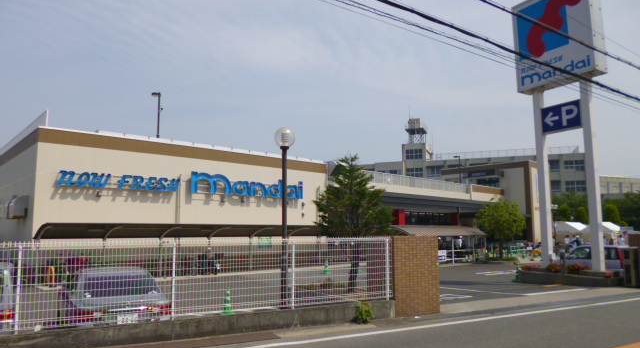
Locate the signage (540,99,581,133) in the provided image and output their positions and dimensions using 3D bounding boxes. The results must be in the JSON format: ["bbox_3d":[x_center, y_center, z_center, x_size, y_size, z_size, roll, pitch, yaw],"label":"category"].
[{"bbox_3d":[8.441,-1.934,15.418,0.220,0.950,1.410,4,-8,-29],"label":"signage"}]

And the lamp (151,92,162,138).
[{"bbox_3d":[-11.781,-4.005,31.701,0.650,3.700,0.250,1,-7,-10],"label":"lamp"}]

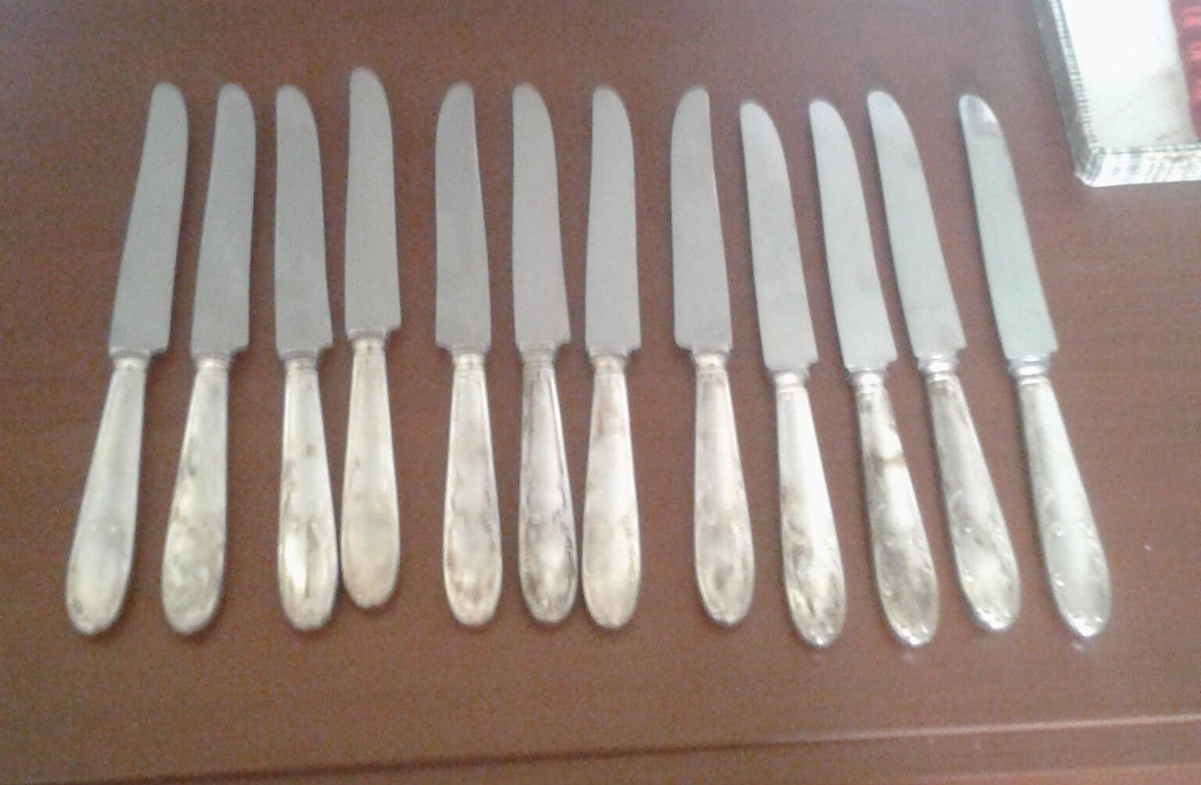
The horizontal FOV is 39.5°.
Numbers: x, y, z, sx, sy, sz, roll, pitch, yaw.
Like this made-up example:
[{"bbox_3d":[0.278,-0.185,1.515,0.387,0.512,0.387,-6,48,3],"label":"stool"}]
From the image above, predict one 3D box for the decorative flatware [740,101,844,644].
[{"bbox_3d":[0.071,-0.017,0.627,0.021,0.013,0.243,-1,58,-3],"label":"decorative flatware"}]

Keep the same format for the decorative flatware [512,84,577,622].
[{"bbox_3d":[-0.022,-0.025,0.628,0.021,0.013,0.243,-1,58,-3],"label":"decorative flatware"}]

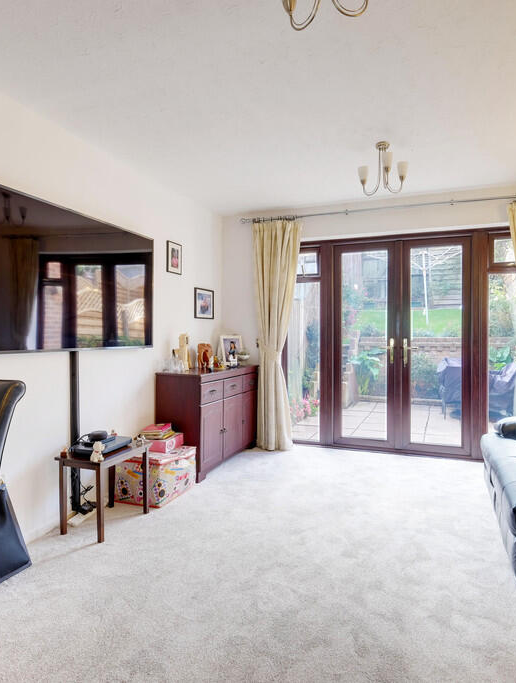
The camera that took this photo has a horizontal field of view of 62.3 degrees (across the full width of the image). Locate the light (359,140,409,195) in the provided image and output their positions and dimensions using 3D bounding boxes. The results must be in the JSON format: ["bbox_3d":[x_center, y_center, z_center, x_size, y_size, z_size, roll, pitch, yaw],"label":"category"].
[{"bbox_3d":[0.809,-1.143,2.801,0.318,0.313,0.277,0,1,21],"label":"light"}]

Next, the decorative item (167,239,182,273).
[{"bbox_3d":[-0.720,-0.729,3.737,0.020,0.267,0.227,0,1,21],"label":"decorative item"}]

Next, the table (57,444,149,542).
[{"bbox_3d":[-0.893,0.858,2.516,0.305,0.443,0.480,0,1,22],"label":"table"}]

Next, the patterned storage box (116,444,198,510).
[{"bbox_3d":[-0.742,0.942,3.093,0.378,0.308,0.444,0,1,21],"label":"patterned storage box"}]

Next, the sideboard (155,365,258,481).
[{"bbox_3d":[-0.412,0.656,3.876,0.425,0.805,1.200,0,1,22],"label":"sideboard"}]

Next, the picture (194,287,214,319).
[{"bbox_3d":[-0.528,-0.377,4.254,0.020,0.308,0.388,0,1,21],"label":"picture"}]

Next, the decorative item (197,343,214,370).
[{"bbox_3d":[-0.472,0.137,3.910,0.131,0.222,0.091,0,1,-24],"label":"decorative item"}]

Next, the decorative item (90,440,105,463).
[{"bbox_3d":[-0.858,0.585,2.287,0.060,0.110,0.060,0,1,22],"label":"decorative item"}]

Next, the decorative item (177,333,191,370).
[{"bbox_3d":[-0.644,0.099,3.729,0.085,0.315,0.090,0,1,22],"label":"decorative item"}]

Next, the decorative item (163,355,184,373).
[{"bbox_3d":[-0.710,0.188,3.606,0.125,0.140,0.140,0,1,22],"label":"decorative item"}]

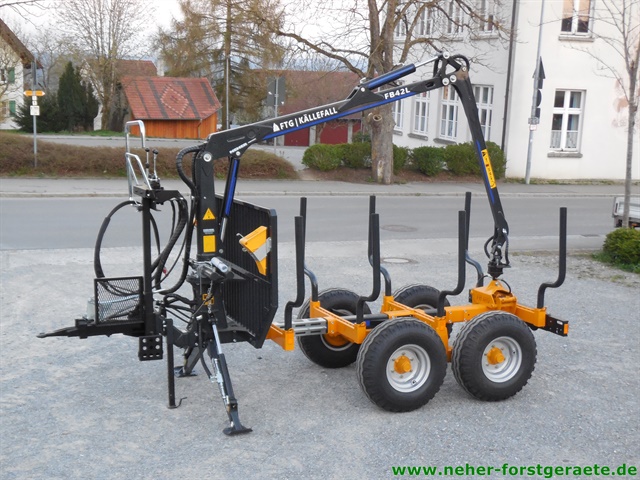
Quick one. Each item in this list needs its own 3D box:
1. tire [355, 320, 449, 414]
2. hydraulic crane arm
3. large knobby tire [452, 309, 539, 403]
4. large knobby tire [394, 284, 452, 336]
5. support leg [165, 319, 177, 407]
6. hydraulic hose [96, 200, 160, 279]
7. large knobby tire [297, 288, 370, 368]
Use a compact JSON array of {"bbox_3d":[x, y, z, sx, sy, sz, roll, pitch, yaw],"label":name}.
[{"bbox_3d":[0.734,1.119,7.572,0.824,0.824,0.275,-2,8,-23],"label":"tire"},{"bbox_3d":[0.480,-0.668,8.012,3.237,2.210,0.280,-2,8,-23],"label":"hydraulic crane arm"},{"bbox_3d":[1.635,1.085,7.950,0.824,0.824,0.275,-2,8,-23],"label":"large knobby tire"},{"bbox_3d":[1.065,0.890,9.293,0.824,0.824,0.275,-2,8,-23],"label":"large knobby tire"},{"bbox_3d":[-1.312,1.097,7.529,0.085,0.800,0.075,-2,8,-23],"label":"support leg"},{"bbox_3d":[-1.614,-0.005,7.163,0.494,0.656,0.220,-2,8,-23],"label":"hydraulic hose"},{"bbox_3d":[0.164,0.925,8.915,0.824,0.824,0.275,-2,8,-23],"label":"large knobby tire"}]

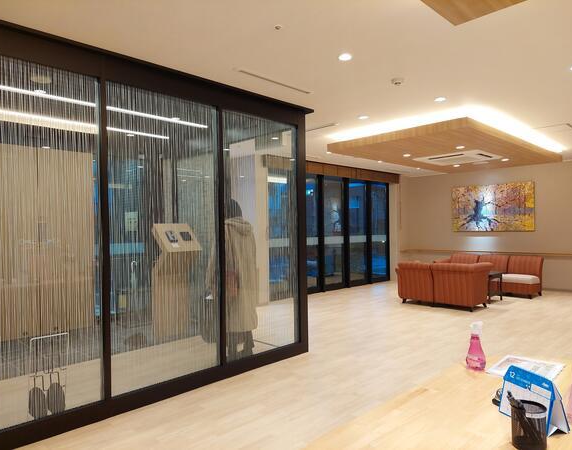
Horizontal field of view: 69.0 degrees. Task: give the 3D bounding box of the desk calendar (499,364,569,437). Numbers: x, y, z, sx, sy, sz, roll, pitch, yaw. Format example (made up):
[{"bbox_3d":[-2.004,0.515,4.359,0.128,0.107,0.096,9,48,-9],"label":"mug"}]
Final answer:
[{"bbox_3d":[0.740,0.517,1.249,0.083,0.142,0.173,-1,0,-18],"label":"desk calendar"}]

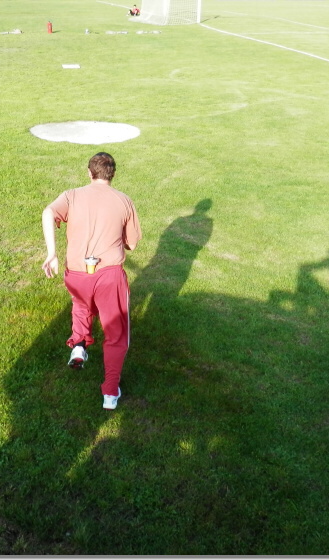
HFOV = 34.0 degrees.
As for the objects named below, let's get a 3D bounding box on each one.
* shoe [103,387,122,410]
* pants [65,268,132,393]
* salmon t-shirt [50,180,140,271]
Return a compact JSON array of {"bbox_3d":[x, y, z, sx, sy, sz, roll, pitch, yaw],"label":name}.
[{"bbox_3d":[-0.361,0.762,3.787,0.115,0.120,0.300,3,30,3],"label":"shoe"},{"bbox_3d":[-0.421,0.263,3.690,0.410,0.950,0.540,0,30,-2],"label":"pants"},{"bbox_3d":[-0.417,-0.374,3.392,0.560,0.570,0.340,0,17,-3],"label":"salmon t-shirt"}]

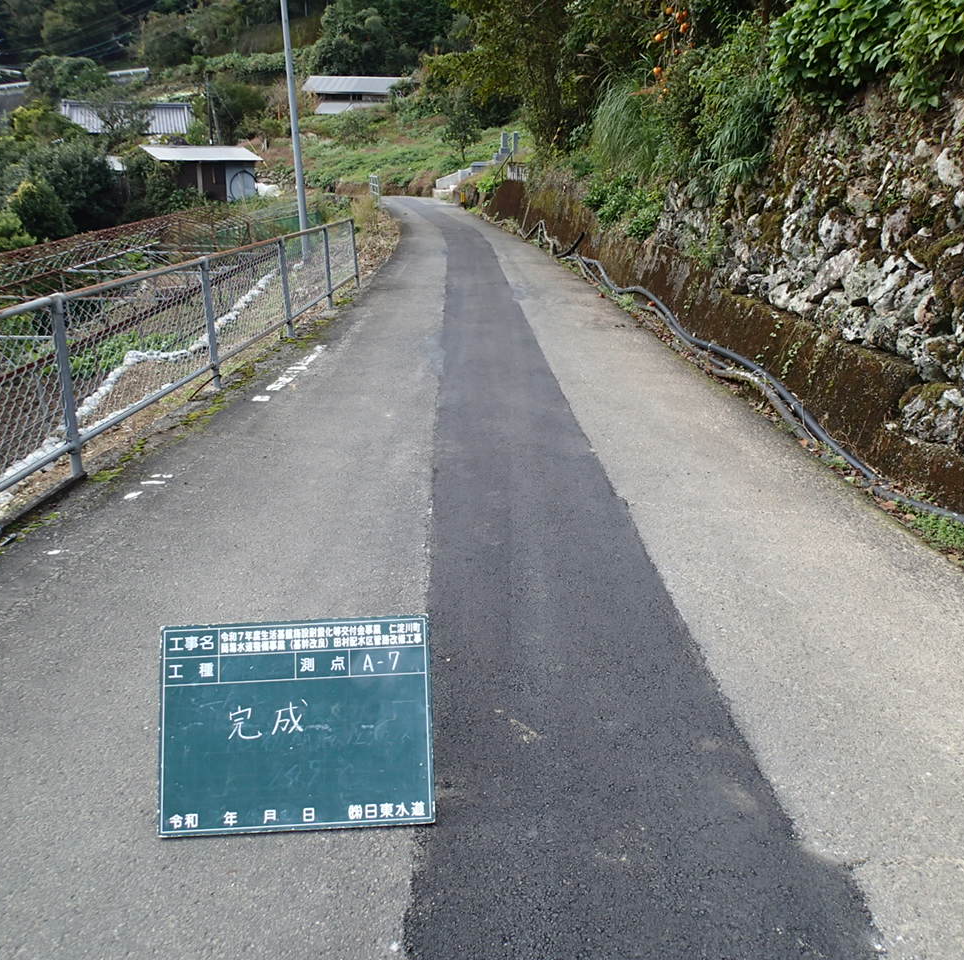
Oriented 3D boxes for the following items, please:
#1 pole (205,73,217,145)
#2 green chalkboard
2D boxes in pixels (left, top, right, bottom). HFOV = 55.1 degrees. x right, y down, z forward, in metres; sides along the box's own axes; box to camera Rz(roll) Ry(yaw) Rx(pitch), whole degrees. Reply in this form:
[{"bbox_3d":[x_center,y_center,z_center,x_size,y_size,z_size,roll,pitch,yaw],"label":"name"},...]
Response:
[{"bbox_3d":[-17.675,-23.207,60.438,0.250,6.300,0.250,-4,8,0],"label":"pole"},{"bbox_3d":[-0.412,0.542,2.062,0.600,0.450,0.020,-2,-10,-2],"label":"green chalkboard"}]

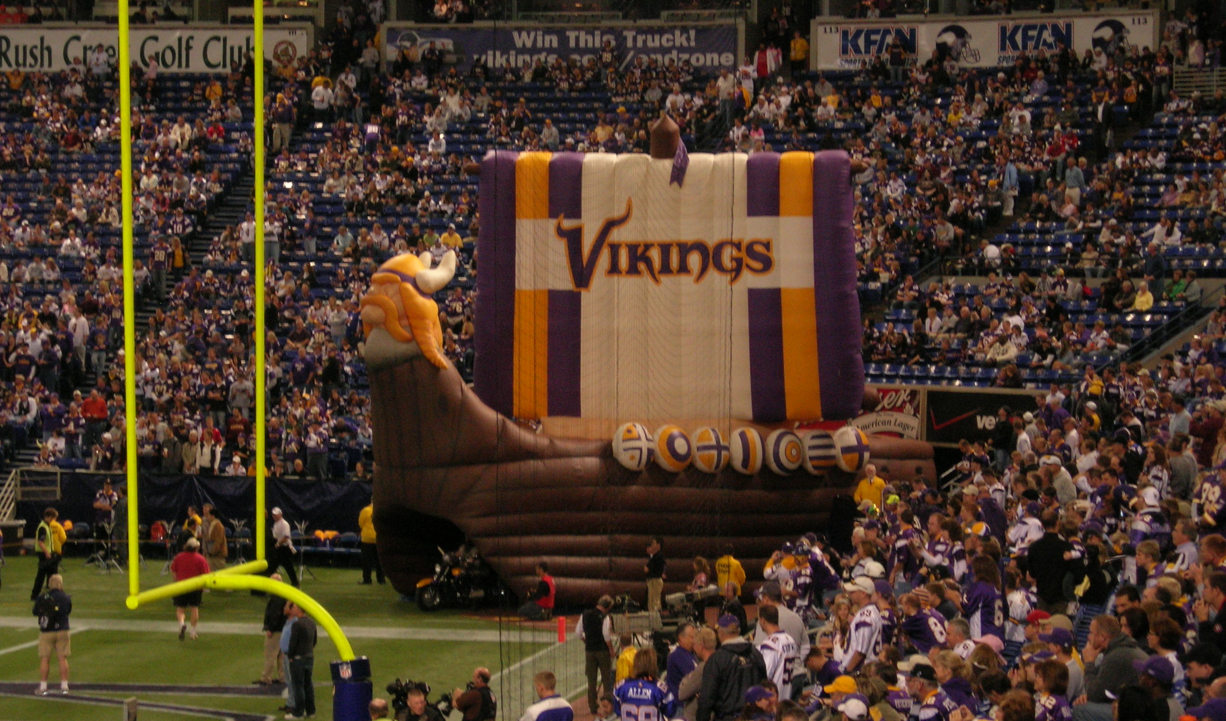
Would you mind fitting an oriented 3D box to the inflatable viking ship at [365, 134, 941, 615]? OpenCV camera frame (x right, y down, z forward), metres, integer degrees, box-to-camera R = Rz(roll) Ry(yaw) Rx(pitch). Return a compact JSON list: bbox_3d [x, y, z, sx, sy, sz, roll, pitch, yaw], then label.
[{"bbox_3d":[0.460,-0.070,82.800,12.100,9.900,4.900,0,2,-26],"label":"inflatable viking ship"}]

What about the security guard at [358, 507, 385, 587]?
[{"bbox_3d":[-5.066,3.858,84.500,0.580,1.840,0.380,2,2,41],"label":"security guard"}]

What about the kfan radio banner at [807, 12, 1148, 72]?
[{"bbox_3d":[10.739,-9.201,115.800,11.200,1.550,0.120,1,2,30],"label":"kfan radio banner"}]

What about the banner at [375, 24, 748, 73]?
[{"bbox_3d":[-1.549,-9.440,121.000,11.400,1.570,0.120,1,1,18],"label":"banner"}]

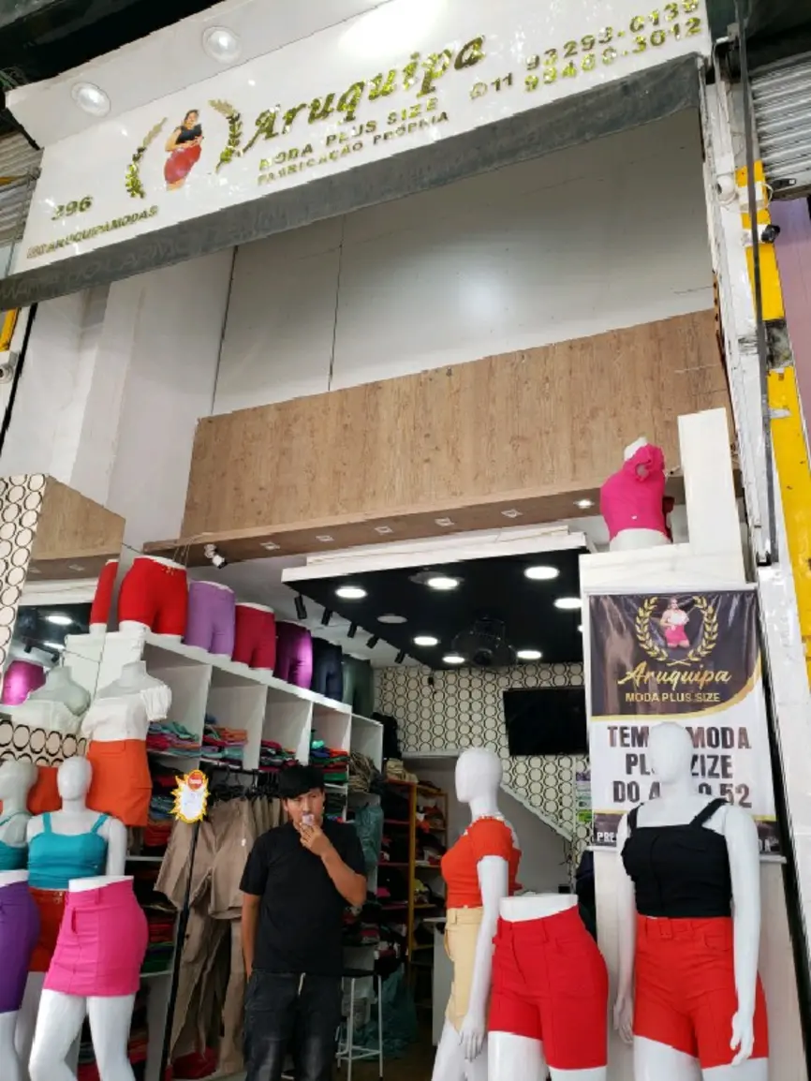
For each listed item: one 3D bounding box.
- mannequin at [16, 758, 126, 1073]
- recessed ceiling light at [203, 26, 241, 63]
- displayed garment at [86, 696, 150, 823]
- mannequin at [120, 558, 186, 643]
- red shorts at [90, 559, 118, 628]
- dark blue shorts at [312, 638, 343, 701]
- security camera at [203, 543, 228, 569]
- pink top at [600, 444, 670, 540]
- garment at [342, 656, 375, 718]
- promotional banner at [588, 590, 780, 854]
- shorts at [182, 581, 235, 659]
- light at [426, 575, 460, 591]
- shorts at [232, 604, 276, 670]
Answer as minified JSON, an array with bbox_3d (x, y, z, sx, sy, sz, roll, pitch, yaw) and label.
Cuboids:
[{"bbox_3d":[-1.735,1.972,3.966,0.470,1.790,0.310,1,-21,2],"label":"mannequin"},{"bbox_3d":[-1.066,-2.881,4.730,0.225,0.040,0.225,2,-21,1],"label":"recessed ceiling light"},{"bbox_3d":[-1.537,1.182,4.351,0.360,0.640,0.270,-8,-23,26],"label":"displayed garment"},{"bbox_3d":[-1.554,0.348,5.040,0.305,0.398,0.433,-12,-25,33],"label":"mannequin"},{"bbox_3d":[-1.848,0.365,5.142,0.290,0.410,0.400,-2,-21,11],"label":"red shorts"},{"bbox_3d":[-0.640,1.032,6.316,0.290,0.430,0.400,-12,-25,33],"label":"dark blue shorts"},{"bbox_3d":[-1.214,0.102,5.191,0.150,0.150,0.100,20,-27,-39],"label":"security camera"},{"bbox_3d":[1.086,-0.227,3.867,0.290,0.390,0.390,1,-21,4],"label":"pink top"},{"bbox_3d":[-0.442,1.345,7.443,0.275,0.482,0.379,-12,-25,33],"label":"garment"},{"bbox_3d":[1.262,0.811,3.774,0.780,1.184,0.020,-7,-22,22],"label":"promotional banner"},{"bbox_3d":[-1.323,0.535,5.546,0.270,0.438,0.379,-12,-25,33],"label":"shorts"},{"bbox_3d":[0.245,0.283,5.375,0.225,0.035,0.225,2,-21,1],"label":"light"},{"bbox_3d":[-1.115,0.717,5.995,0.265,0.433,0.369,-12,-25,33],"label":"shorts"}]

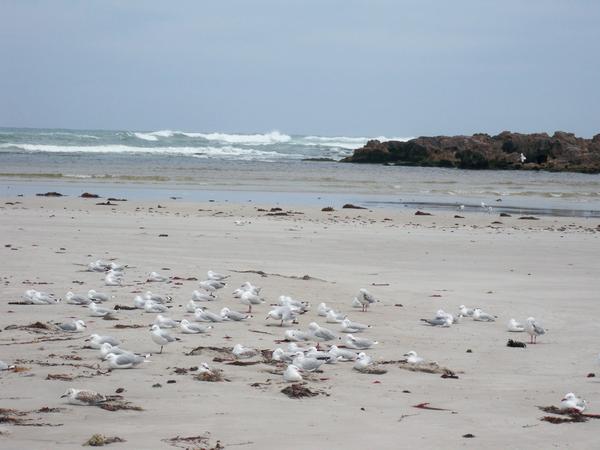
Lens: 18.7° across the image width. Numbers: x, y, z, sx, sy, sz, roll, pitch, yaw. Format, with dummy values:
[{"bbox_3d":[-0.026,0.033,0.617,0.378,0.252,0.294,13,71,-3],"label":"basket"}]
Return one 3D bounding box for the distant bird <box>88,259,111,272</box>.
[{"bbox_3d":[-2.747,0.566,25.017,0.330,0.137,0.130,0,3,-36],"label":"distant bird"}]

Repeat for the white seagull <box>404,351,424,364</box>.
[{"bbox_3d":[1.013,1.112,15.397,0.370,0.145,0.140,0,3,-26],"label":"white seagull"}]

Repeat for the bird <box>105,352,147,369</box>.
[{"bbox_3d":[-1.401,1.104,14.868,0.370,0.130,0.140,1,3,-13],"label":"bird"}]

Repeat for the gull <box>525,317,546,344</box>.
[{"bbox_3d":[2.641,1.176,20.238,0.340,0.290,0.145,-1,4,-45],"label":"gull"}]

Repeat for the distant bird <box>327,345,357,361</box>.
[{"bbox_3d":[0.432,1.263,17.887,0.350,0.160,0.140,0,3,-24],"label":"distant bird"}]

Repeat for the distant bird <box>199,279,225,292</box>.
[{"bbox_3d":[-1.045,0.749,21.869,0.340,0.186,0.130,1,3,-25],"label":"distant bird"}]

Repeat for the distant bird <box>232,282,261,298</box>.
[{"bbox_3d":[-0.630,0.763,21.521,0.360,0.190,0.140,0,3,-27],"label":"distant bird"}]

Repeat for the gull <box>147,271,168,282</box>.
[{"bbox_3d":[-2.291,0.840,29.357,0.350,0.160,0.140,0,3,-29],"label":"gull"}]

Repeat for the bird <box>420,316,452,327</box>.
[{"bbox_3d":[1.657,1.171,22.089,0.370,0.155,0.140,3,3,22],"label":"bird"}]

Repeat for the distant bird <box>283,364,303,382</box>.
[{"bbox_3d":[-0.062,1.358,16.689,0.145,0.163,0.340,2,3,18],"label":"distant bird"}]

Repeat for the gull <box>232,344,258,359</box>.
[{"bbox_3d":[-0.527,1.247,17.938,0.340,0.155,0.140,0,3,-32],"label":"gull"}]

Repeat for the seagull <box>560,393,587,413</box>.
[{"bbox_3d":[1.948,1.251,12.898,0.370,0.150,0.140,-1,4,-43],"label":"seagull"}]

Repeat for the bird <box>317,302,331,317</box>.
[{"bbox_3d":[0.274,0.917,19.751,0.130,0.141,0.330,4,4,41],"label":"bird"}]

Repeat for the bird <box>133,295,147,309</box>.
[{"bbox_3d":[-1.669,0.839,19.803,0.380,0.140,0.135,-1,4,-37],"label":"bird"}]

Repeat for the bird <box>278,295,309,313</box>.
[{"bbox_3d":[-0.088,1.002,23.375,0.370,0.199,0.140,0,3,-28],"label":"bird"}]

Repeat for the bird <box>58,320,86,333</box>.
[{"bbox_3d":[-2.534,1.128,20.229,0.360,0.150,0.140,2,3,11],"label":"bird"}]

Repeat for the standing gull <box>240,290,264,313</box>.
[{"bbox_3d":[-0.592,0.969,23.076,0.350,0.273,0.140,-1,3,-30],"label":"standing gull"}]

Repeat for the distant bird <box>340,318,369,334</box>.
[{"bbox_3d":[0.546,0.989,17.843,0.380,0.140,0.135,0,3,-28],"label":"distant bird"}]

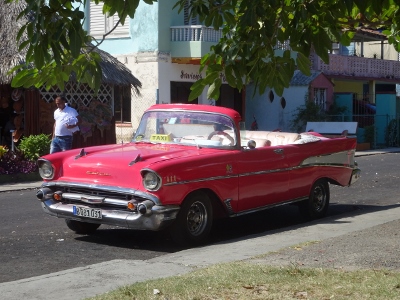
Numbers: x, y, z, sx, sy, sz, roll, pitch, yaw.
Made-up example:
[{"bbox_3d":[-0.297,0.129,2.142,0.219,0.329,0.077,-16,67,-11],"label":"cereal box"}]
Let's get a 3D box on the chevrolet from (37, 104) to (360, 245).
[{"bbox_3d":[0.247,0.199,11.532,1.870,1.530,5.070,4,5,33],"label":"chevrolet"}]

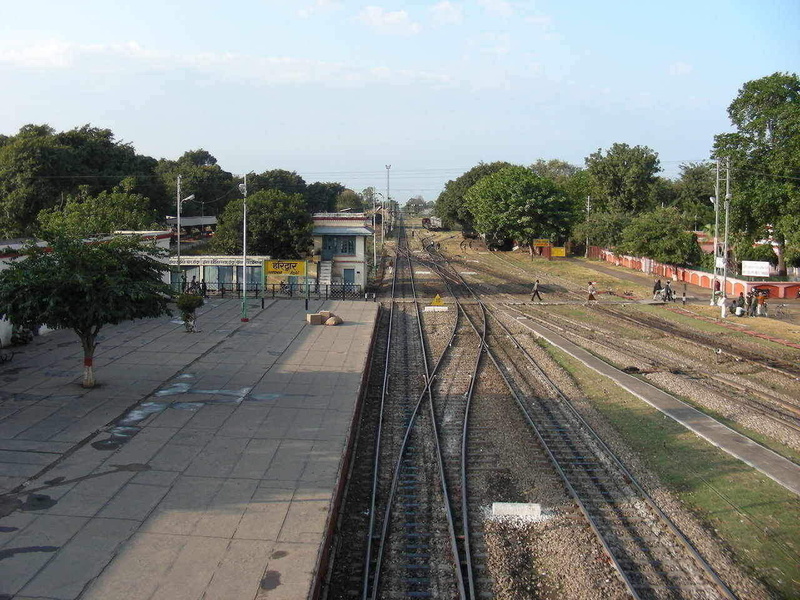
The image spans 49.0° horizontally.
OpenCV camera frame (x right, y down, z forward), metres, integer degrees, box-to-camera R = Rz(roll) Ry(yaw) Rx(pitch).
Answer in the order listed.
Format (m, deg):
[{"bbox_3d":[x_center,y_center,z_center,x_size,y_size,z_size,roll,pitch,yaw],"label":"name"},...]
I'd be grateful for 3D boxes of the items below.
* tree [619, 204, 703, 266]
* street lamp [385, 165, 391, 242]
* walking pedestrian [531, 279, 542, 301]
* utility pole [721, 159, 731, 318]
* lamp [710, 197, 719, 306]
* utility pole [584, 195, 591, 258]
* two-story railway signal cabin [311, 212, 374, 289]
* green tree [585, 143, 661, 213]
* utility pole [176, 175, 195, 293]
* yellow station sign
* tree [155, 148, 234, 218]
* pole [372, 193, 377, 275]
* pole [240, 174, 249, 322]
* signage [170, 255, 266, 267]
[{"bbox_3d":[25.109,-5.625,84.649,8.100,6.737,7.300,0,6,0],"label":"tree"},{"bbox_3d":[-2.501,-21.042,191.000,1.200,16.700,1.000,0,6,0],"label":"street lamp"},{"bbox_3d":[10.625,-0.755,68.257,0.820,1.660,0.500,0,6,0],"label":"walking pedestrian"},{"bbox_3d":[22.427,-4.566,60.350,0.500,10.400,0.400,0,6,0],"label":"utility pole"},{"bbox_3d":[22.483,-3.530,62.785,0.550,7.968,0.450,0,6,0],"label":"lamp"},{"bbox_3d":[25.779,-10.005,120.551,0.750,8.620,0.400,0,6,0],"label":"utility pole"},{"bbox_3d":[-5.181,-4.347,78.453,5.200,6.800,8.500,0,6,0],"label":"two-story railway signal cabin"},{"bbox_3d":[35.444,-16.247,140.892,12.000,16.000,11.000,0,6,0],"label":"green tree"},{"bbox_3d":[-17.503,-5.299,71.827,1.400,9.400,0.350,1,6,6],"label":"utility pole"},{"bbox_3d":[-6.969,-1.917,53.449,2.600,0.975,0.120,0,6,3],"label":"yellow station sign"},{"bbox_3d":[-36.120,-17.930,155.885,13.500,16.400,12.500,0,6,0],"label":"tree"},{"bbox_3d":[-2.646,-7.240,93.500,0.350,9.100,0.300,0,6,0],"label":"pole"},{"bbox_3d":[-8.328,-2.746,47.187,0.420,7.920,0.380,0,6,0],"label":"pole"},{"bbox_3d":[-14.664,-3.171,70.952,7.800,0.930,0.200,0,6,0],"label":"signage"}]

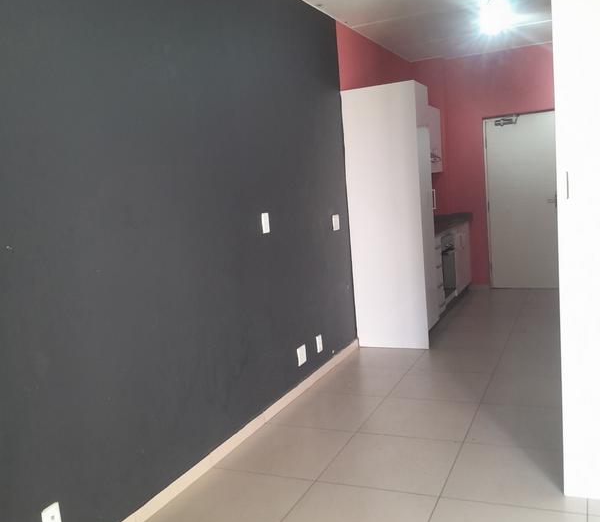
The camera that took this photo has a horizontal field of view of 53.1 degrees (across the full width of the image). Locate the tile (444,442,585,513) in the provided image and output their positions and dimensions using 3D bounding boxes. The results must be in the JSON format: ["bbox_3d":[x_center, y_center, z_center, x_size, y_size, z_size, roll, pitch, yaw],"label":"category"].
[{"bbox_3d":[1.030,1.019,2.859,0.600,0.010,0.600,-3,7,25],"label":"tile"}]

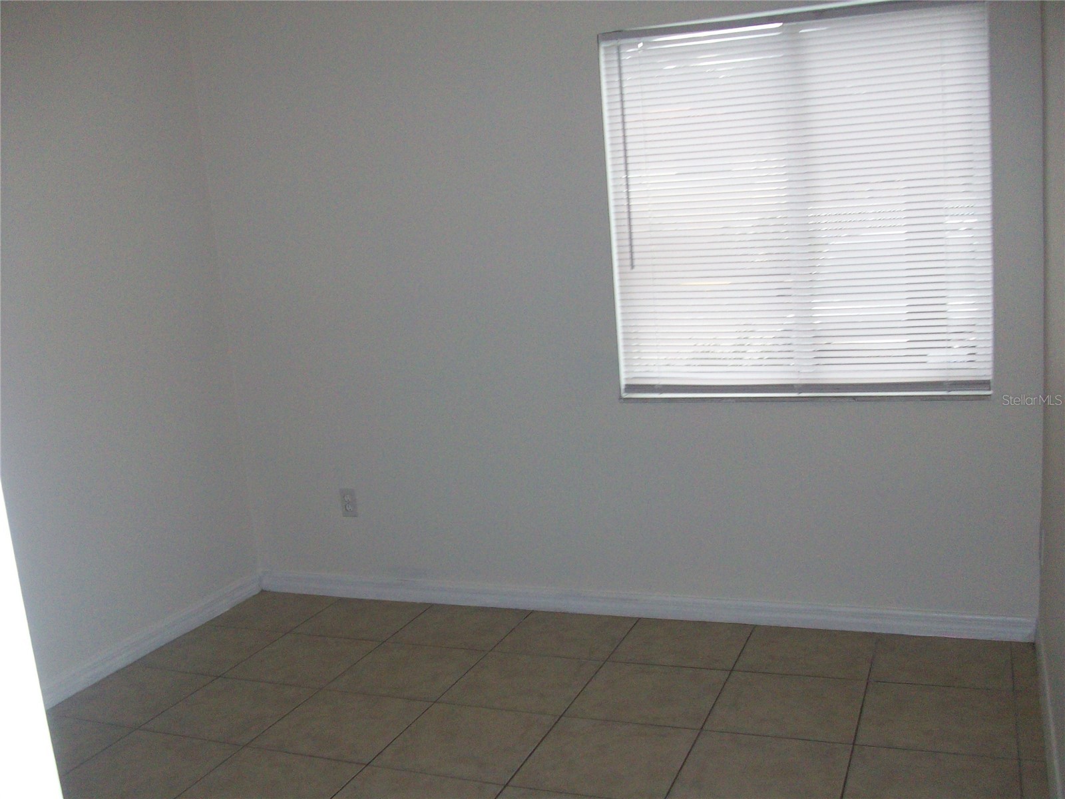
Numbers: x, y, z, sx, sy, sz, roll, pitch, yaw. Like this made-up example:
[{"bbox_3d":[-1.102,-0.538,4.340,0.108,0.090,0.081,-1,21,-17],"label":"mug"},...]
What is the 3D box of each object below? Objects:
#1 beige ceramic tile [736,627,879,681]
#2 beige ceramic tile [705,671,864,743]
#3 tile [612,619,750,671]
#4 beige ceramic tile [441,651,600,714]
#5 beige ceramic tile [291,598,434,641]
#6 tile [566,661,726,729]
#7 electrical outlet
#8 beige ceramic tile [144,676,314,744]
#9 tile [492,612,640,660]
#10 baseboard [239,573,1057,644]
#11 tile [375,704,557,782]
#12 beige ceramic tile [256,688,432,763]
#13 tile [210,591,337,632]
[{"bbox_3d":[0.913,0.839,3.464,0.414,0.010,0.407,-1,9,22],"label":"beige ceramic tile"},{"bbox_3d":[0.754,0.905,3.086,0.414,0.010,0.414,-1,9,22],"label":"beige ceramic tile"},{"bbox_3d":[0.507,0.820,3.510,0.406,0.010,0.386,-1,9,22],"label":"tile"},{"bbox_3d":[-0.027,0.918,3.394,0.414,0.010,0.414,-1,9,22],"label":"beige ceramic tile"},{"bbox_3d":[-0.647,0.838,3.977,0.406,0.010,0.386,-1,9,22],"label":"beige ceramic tile"},{"bbox_3d":[0.354,0.885,3.143,0.406,0.010,0.406,-1,9,22],"label":"tile"},{"bbox_3d":[-0.727,0.410,4.164,0.070,0.114,0.010,-1,9,22],"label":"electrical outlet"},{"bbox_3d":[-0.934,0.966,3.253,0.406,0.010,0.406,-1,9,22],"label":"beige ceramic tile"},{"bbox_3d":[0.123,0.827,3.662,0.406,0.010,0.386,-1,9,22],"label":"tile"},{"bbox_3d":[0.229,0.767,3.977,3.036,0.084,0.014,-1,9,22],"label":"baseboard"},{"bbox_3d":[-0.184,0.984,3.010,0.414,0.010,0.414,-1,9,22],"label":"tile"},{"bbox_3d":[-0.573,0.989,3.175,0.414,0.010,0.414,-1,9,22],"label":"beige ceramic tile"},{"bbox_3d":[-1.023,0.844,4.131,0.394,0.010,0.386,-1,9,22],"label":"tile"}]

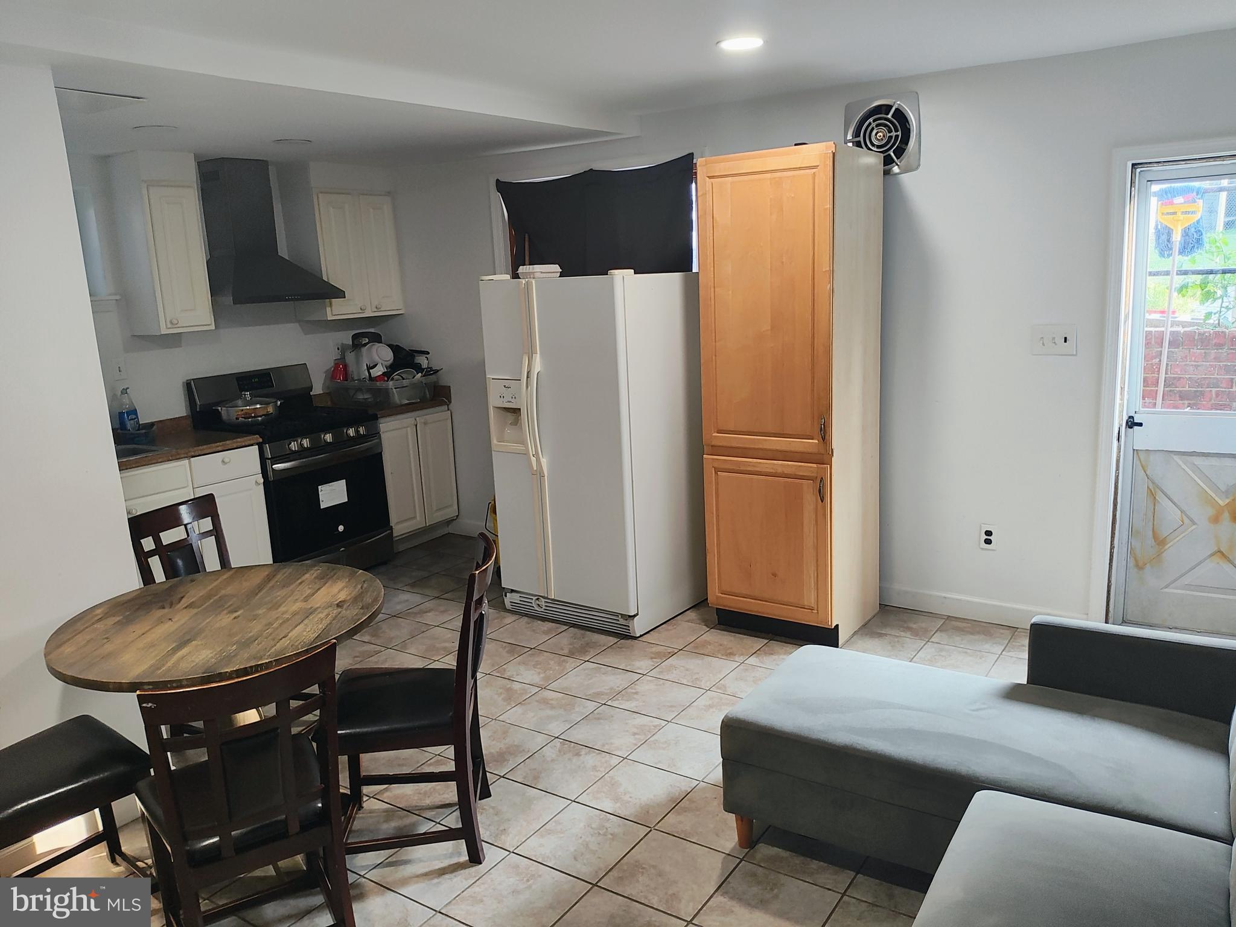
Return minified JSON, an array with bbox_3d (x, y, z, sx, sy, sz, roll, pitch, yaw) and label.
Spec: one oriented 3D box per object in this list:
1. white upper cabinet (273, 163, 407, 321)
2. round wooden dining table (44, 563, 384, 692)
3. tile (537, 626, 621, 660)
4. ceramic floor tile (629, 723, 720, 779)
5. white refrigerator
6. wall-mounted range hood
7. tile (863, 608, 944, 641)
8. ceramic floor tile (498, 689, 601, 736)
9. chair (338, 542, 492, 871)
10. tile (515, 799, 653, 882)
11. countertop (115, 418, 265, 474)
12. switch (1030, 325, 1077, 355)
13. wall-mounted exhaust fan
[{"bbox_3d":[-1.754,-1.403,5.707,0.317,0.929,0.634,5,14,33],"label":"white upper cabinet"},{"bbox_3d":[-1.141,0.811,2.713,0.915,0.764,0.915,-2,12,1],"label":"round wooden dining table"},{"bbox_3d":[-0.182,0.844,4.162,0.300,0.010,0.300,5,13,34],"label":"tile"},{"bbox_3d":[0.241,1.039,3.219,0.302,0.012,0.302,5,14,33],"label":"ceramic floor tile"},{"bbox_3d":[-0.089,-0.090,4.530,0.810,1.685,0.820,5,13,35],"label":"white refrigerator"},{"bbox_3d":[-2.079,-1.344,5.203,0.480,0.805,0.752,5,13,35],"label":"wall-mounted range hood"},{"bbox_3d":[1.352,0.763,4.204,0.300,0.010,0.300,5,13,34],"label":"tile"},{"bbox_3d":[-0.267,0.983,3.511,0.303,0.010,0.303,5,13,33],"label":"ceramic floor tile"},{"bbox_3d":[-0.594,0.698,2.650,0.535,0.890,0.430,-4,11,-4],"label":"chair"},{"bbox_3d":[-0.102,1.137,2.681,0.303,0.010,0.303,5,13,33],"label":"tile"},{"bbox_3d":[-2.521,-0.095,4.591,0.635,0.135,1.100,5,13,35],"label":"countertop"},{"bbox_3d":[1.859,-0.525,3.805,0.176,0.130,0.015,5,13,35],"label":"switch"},{"bbox_3d":[1.194,-1.490,4.047,0.335,0.325,0.060,5,14,33],"label":"wall-mounted exhaust fan"}]

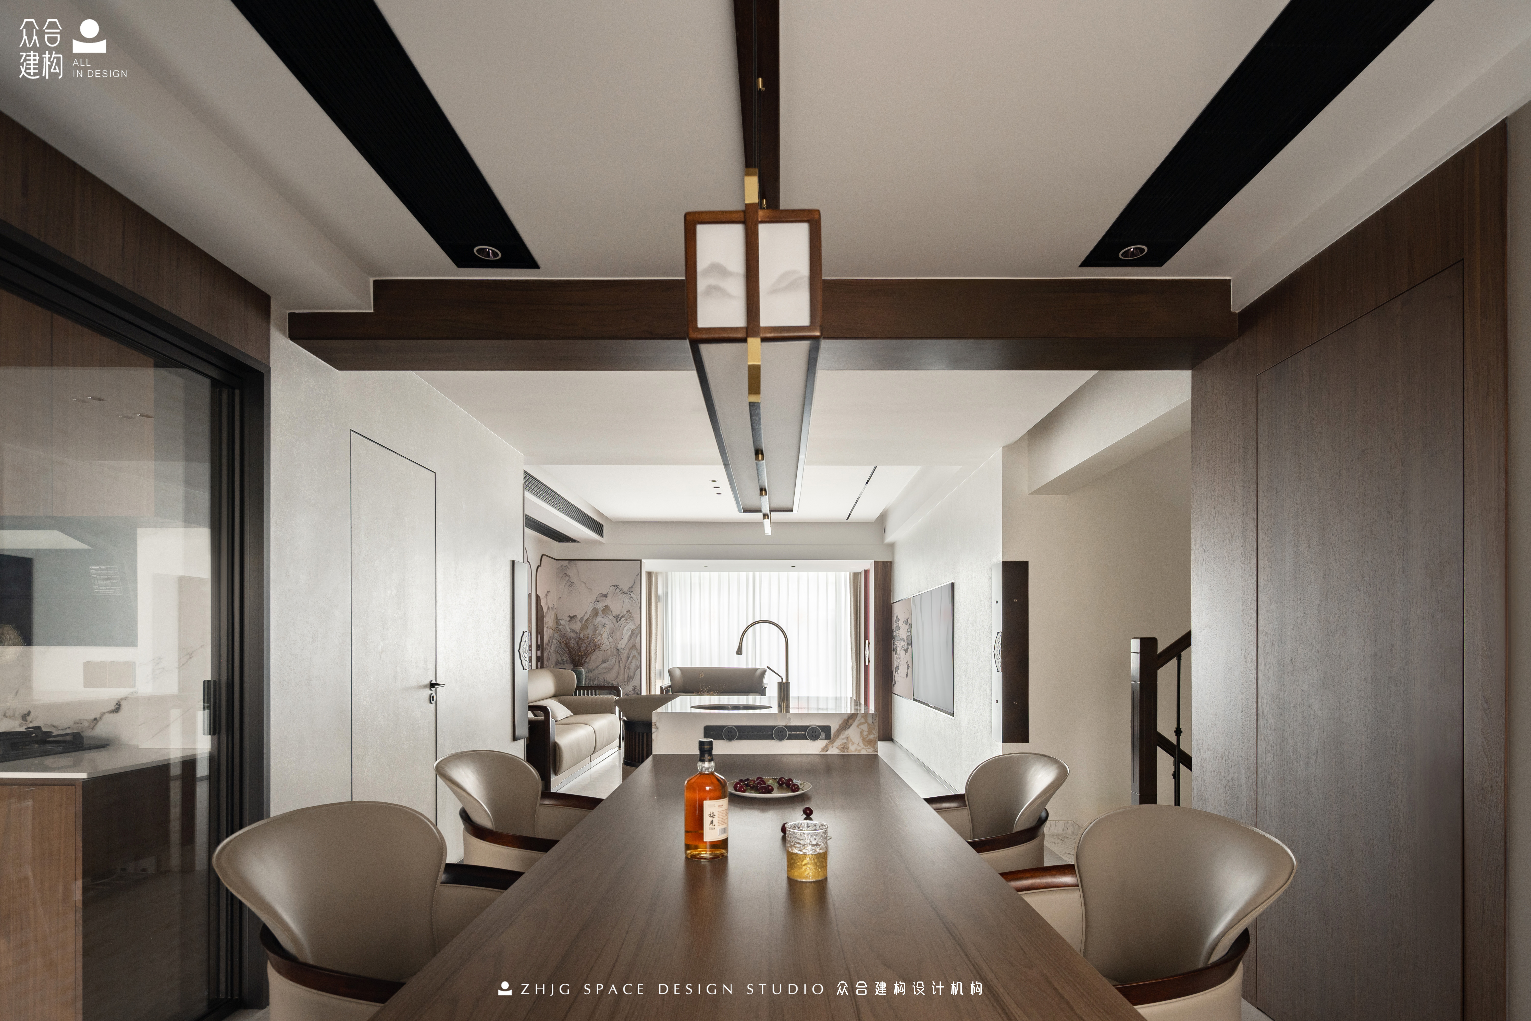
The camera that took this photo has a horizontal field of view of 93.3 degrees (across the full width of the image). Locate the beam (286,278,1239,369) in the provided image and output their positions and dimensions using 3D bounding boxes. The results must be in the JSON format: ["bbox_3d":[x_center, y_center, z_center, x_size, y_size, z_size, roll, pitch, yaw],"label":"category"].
[{"bbox_3d":[-0.004,-0.675,2.680,3.280,0.215,0.350,0,-6,0],"label":"beam"}]

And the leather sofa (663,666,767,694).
[{"bbox_3d":[-0.670,2.580,9.800,1.430,0.870,0.780,0,-6,0],"label":"leather sofa"}]

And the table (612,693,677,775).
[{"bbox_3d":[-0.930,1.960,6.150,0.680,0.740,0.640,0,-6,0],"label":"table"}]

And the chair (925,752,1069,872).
[{"bbox_3d":[0.585,1.180,2.190,0.600,0.840,0.600,0,-6,0],"label":"chair"}]

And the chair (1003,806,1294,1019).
[{"bbox_3d":[0.635,1.030,1.385,0.600,0.840,0.600,0,-6,0],"label":"chair"}]

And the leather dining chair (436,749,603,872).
[{"bbox_3d":[-0.700,1.185,2.200,0.600,0.840,0.600,0,-6,0],"label":"leather dining chair"}]

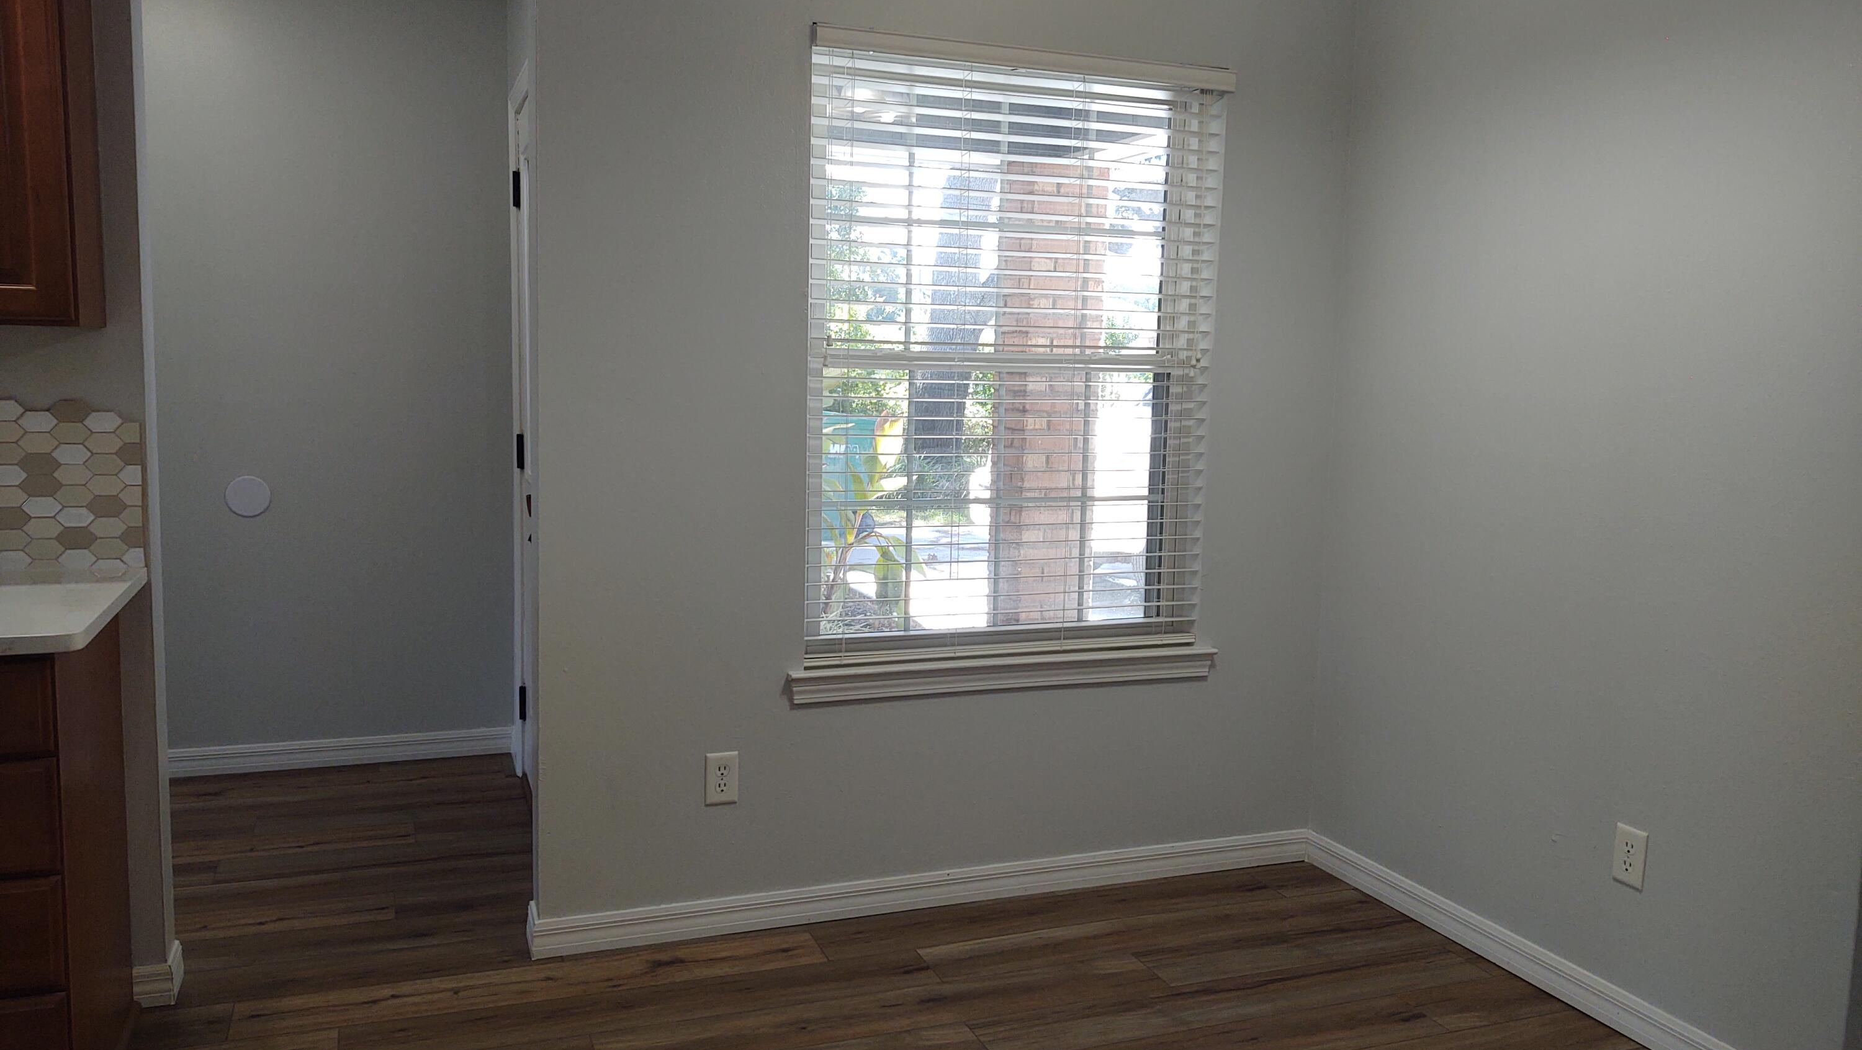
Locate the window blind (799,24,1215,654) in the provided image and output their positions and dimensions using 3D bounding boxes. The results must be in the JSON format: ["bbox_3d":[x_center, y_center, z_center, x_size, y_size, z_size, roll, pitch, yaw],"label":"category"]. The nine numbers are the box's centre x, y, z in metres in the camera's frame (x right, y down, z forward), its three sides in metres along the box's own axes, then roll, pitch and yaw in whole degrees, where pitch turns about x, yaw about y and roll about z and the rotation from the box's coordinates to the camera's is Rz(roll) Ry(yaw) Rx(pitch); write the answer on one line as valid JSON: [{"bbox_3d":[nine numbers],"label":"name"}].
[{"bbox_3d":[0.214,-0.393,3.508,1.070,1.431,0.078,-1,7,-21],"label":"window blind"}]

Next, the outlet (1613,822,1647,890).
[{"bbox_3d":[1.422,0.676,2.955,0.010,0.118,0.074,-1,7,-21],"label":"outlet"}]

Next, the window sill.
[{"bbox_3d":[0.192,0.363,3.610,1.139,0.074,0.110,-1,7,-21],"label":"window sill"}]

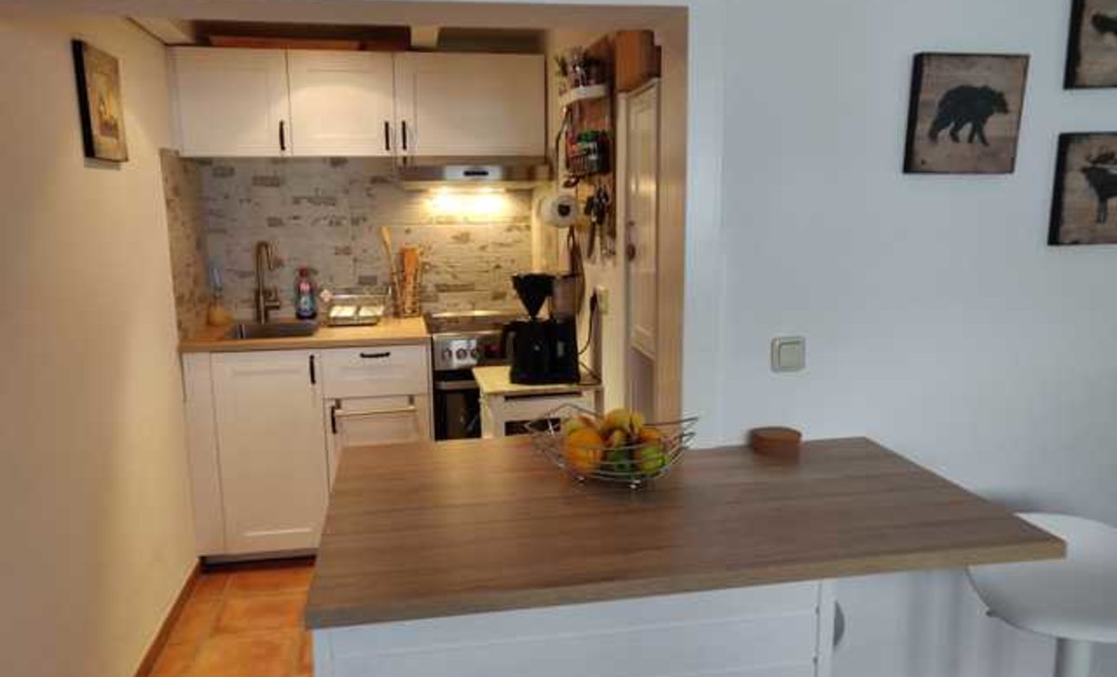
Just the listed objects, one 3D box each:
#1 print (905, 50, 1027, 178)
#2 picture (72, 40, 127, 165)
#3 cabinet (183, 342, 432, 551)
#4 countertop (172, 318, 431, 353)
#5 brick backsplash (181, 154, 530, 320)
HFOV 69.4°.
[{"bbox_3d":[0.885,-0.485,1.753,0.253,0.252,0.037,-2,10,-10],"label":"print"},{"bbox_3d":[-1.283,-0.656,2.267,0.025,0.300,0.270,-2,10,-10],"label":"picture"},{"bbox_3d":[-0.997,0.389,3.407,0.905,0.800,0.610,-2,10,-10],"label":"cabinet"},{"bbox_3d":[-1.005,-0.024,3.333,0.920,0.040,0.610,-2,10,-10],"label":"countertop"},{"bbox_3d":[-0.821,-0.444,3.612,1.430,0.710,0.020,-2,10,-10],"label":"brick backsplash"}]

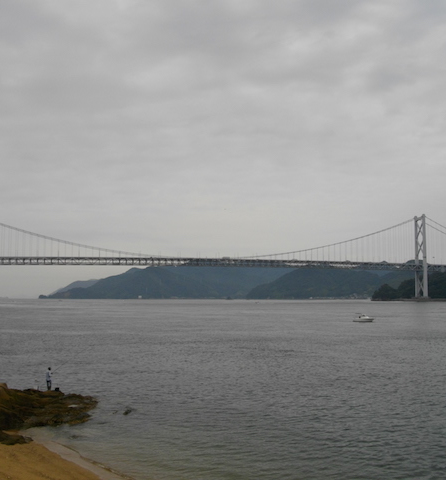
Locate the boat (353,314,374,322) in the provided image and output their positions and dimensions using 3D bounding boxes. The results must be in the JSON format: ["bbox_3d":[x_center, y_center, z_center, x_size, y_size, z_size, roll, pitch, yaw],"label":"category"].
[{"bbox_3d":[44.776,24.851,188.000,6.700,2.350,2.400,-1,-6,7],"label":"boat"}]

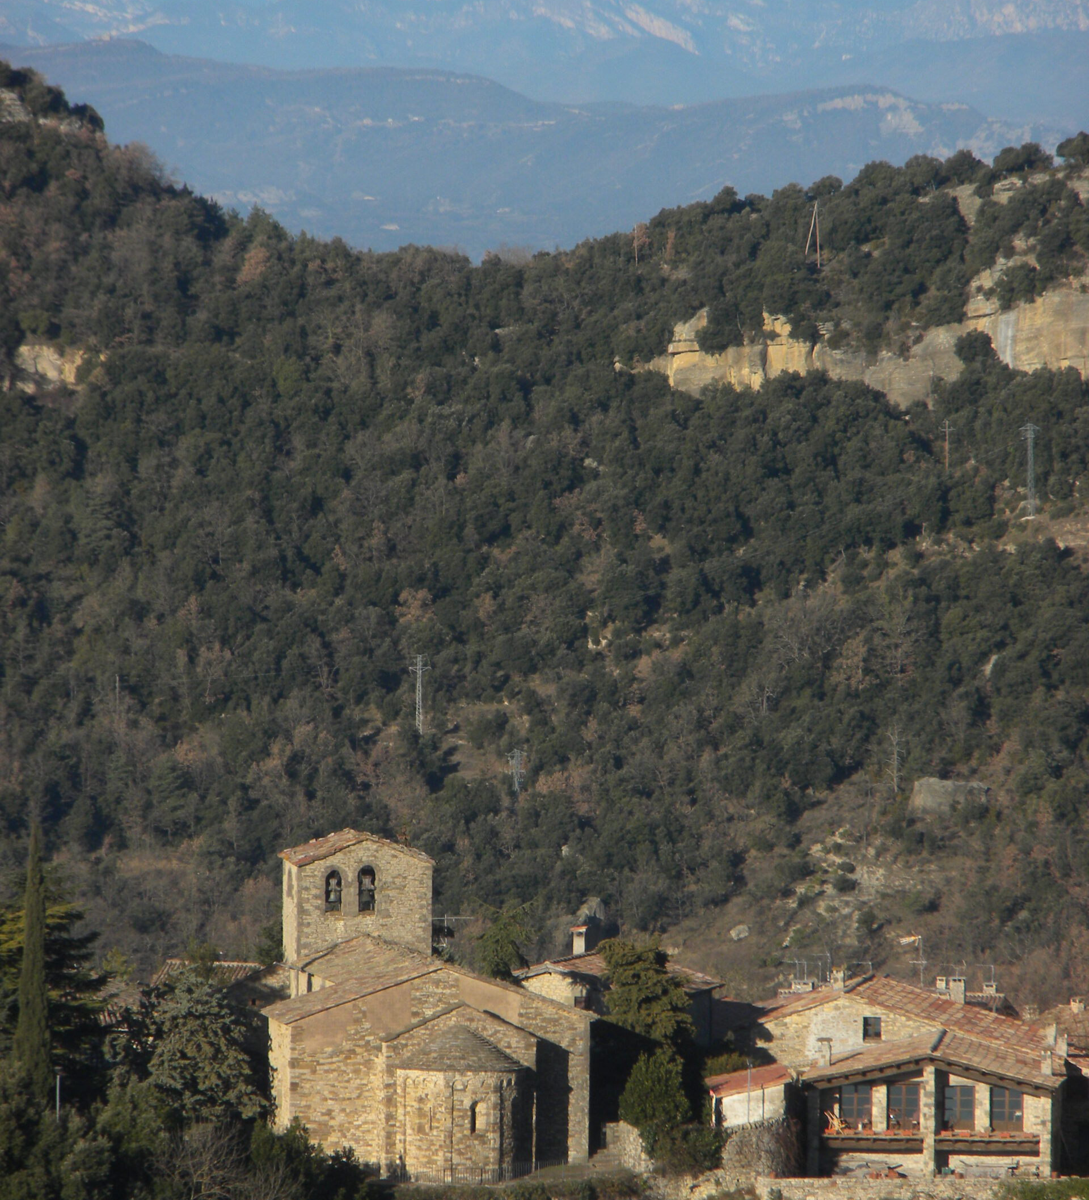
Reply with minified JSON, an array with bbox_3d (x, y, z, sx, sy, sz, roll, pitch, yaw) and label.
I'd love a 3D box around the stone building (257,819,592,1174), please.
[{"bbox_3d":[-6.712,19.328,525.387,15.000,14.600,28.500,0,3,-10],"label":"stone building"}]

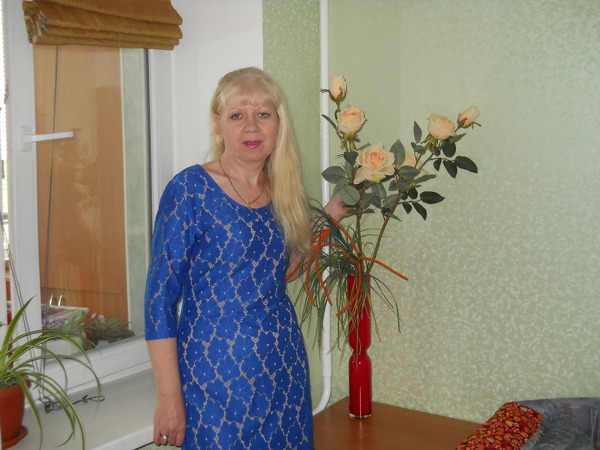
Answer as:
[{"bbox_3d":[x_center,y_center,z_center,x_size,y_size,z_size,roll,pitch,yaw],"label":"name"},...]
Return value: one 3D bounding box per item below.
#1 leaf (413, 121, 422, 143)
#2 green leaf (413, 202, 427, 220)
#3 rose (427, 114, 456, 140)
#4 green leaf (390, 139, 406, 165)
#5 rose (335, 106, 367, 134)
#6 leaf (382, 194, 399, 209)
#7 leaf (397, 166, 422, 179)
[{"bbox_3d":[0.303,-0.239,1.840,0.025,0.058,0.015,-9,0,10],"label":"leaf"},{"bbox_3d":[0.310,-0.035,1.850,0.024,0.057,0.015,-36,0,8],"label":"green leaf"},{"bbox_3d":[0.408,-0.281,2.050,0.082,0.077,0.078,22,8,8],"label":"rose"},{"bbox_3d":[0.285,-0.212,2.060,0.044,0.076,0.020,-3,4,8],"label":"green leaf"},{"bbox_3d":[0.136,-0.274,1.860,0.074,0.068,0.072,0,22,0],"label":"rose"},{"bbox_3d":[0.265,-0.070,2.060,0.059,0.032,0.022,-33,0,7],"label":"leaf"},{"bbox_3d":[0.316,-0.151,2.050,0.066,0.037,0.026,2,5,9],"label":"leaf"}]

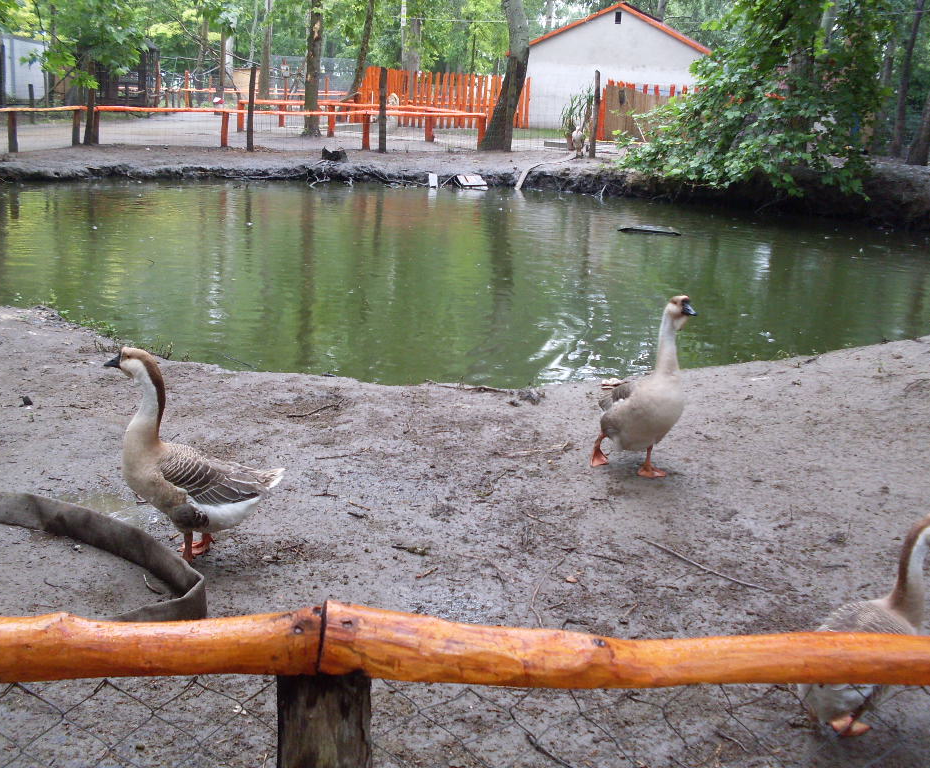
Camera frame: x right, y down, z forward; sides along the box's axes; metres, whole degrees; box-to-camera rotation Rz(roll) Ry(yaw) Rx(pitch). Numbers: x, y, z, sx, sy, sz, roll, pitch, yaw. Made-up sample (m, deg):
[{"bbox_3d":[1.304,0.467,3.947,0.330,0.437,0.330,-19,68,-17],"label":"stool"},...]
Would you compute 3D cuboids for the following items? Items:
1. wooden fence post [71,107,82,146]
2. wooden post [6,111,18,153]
[{"bbox_3d":[-7.580,-4.998,21.890,0.147,0.713,0.147,3,15,0],"label":"wooden fence post"},{"bbox_3d":[-7.969,-4.451,19.767,0.150,0.731,0.150,3,15,0],"label":"wooden post"}]

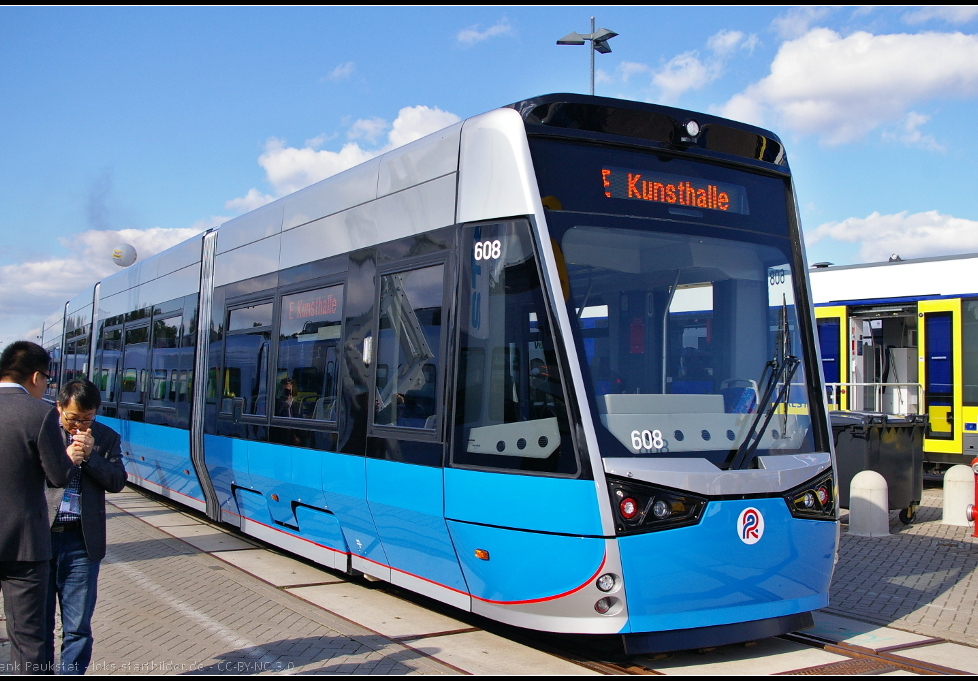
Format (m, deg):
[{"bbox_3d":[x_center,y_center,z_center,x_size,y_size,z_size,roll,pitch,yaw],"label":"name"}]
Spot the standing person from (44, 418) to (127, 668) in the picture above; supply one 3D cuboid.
[{"bbox_3d":[-1.746,0.913,4.441,0.500,1.580,0.380,0,-3,25],"label":"standing person"}]

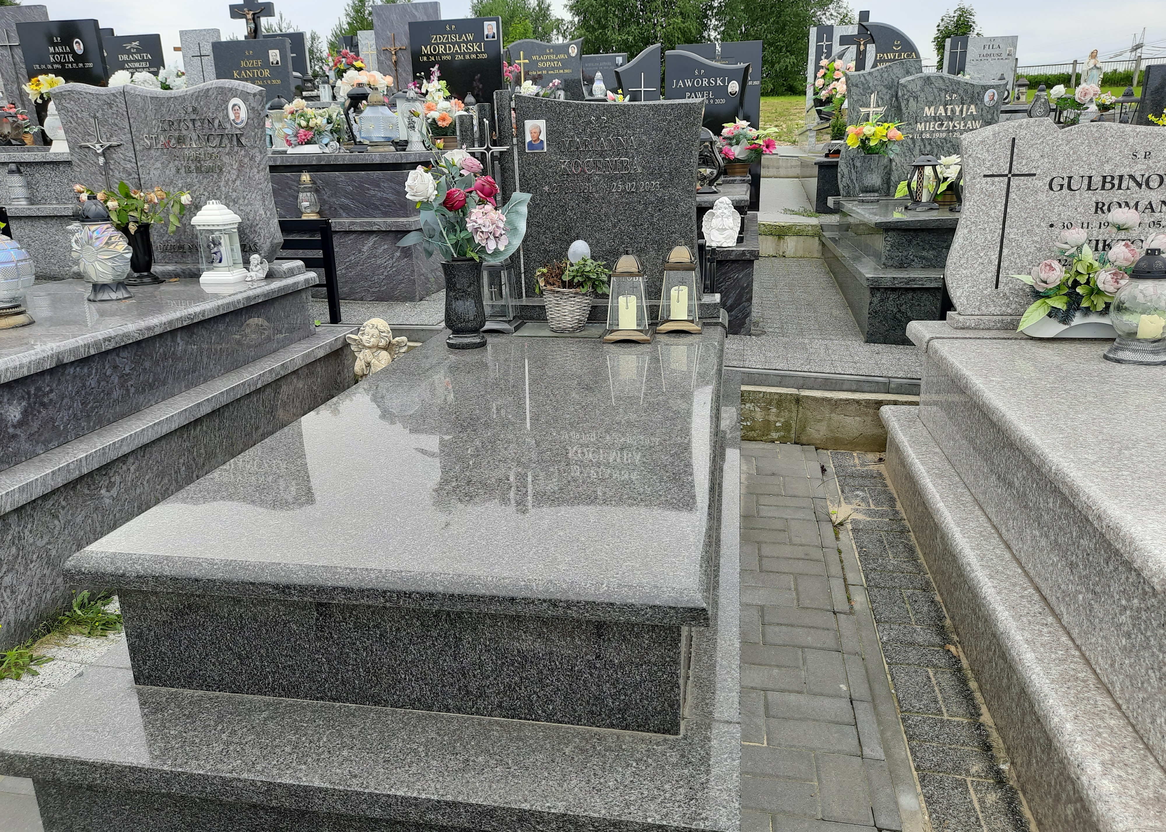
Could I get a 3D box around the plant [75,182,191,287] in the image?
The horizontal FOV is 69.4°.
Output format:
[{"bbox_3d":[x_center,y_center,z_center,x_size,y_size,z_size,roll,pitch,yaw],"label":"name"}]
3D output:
[{"bbox_3d":[-1.895,-0.770,3.542,0.360,0.420,0.290,2,18,10],"label":"plant"}]

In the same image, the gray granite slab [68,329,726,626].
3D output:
[{"bbox_3d":[-0.166,-0.029,2.315,1.080,0.055,2.090,1,17,10],"label":"gray granite slab"}]

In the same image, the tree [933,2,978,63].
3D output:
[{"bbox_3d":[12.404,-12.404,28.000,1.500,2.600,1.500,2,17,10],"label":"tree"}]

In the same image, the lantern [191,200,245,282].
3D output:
[{"bbox_3d":[-1.508,-0.728,3.500,0.155,0.323,0.155,2,17,10],"label":"lantern"}]

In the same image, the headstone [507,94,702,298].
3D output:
[{"bbox_3d":[0.117,-0.895,3.500,0.765,0.815,0.090,2,17,10],"label":"headstone"}]

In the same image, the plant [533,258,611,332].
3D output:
[{"bbox_3d":[-0.039,-0.480,3.310,0.270,0.275,0.250,2,18,10],"label":"plant"}]

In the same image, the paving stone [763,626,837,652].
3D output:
[{"bbox_3d":[0.594,0.633,2.304,0.200,0.060,0.100,2,19,10],"label":"paving stone"}]

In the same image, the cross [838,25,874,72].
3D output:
[{"bbox_3d":[2.781,-3.729,8.500,0.420,0.620,0.080,2,17,10],"label":"cross"}]

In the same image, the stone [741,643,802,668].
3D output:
[{"bbox_3d":[0.480,0.660,2.227,0.190,0.060,0.100,2,19,10],"label":"stone"}]

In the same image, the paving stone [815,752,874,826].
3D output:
[{"bbox_3d":[0.528,0.781,1.715,0.100,0.060,0.200,2,18,10],"label":"paving stone"}]

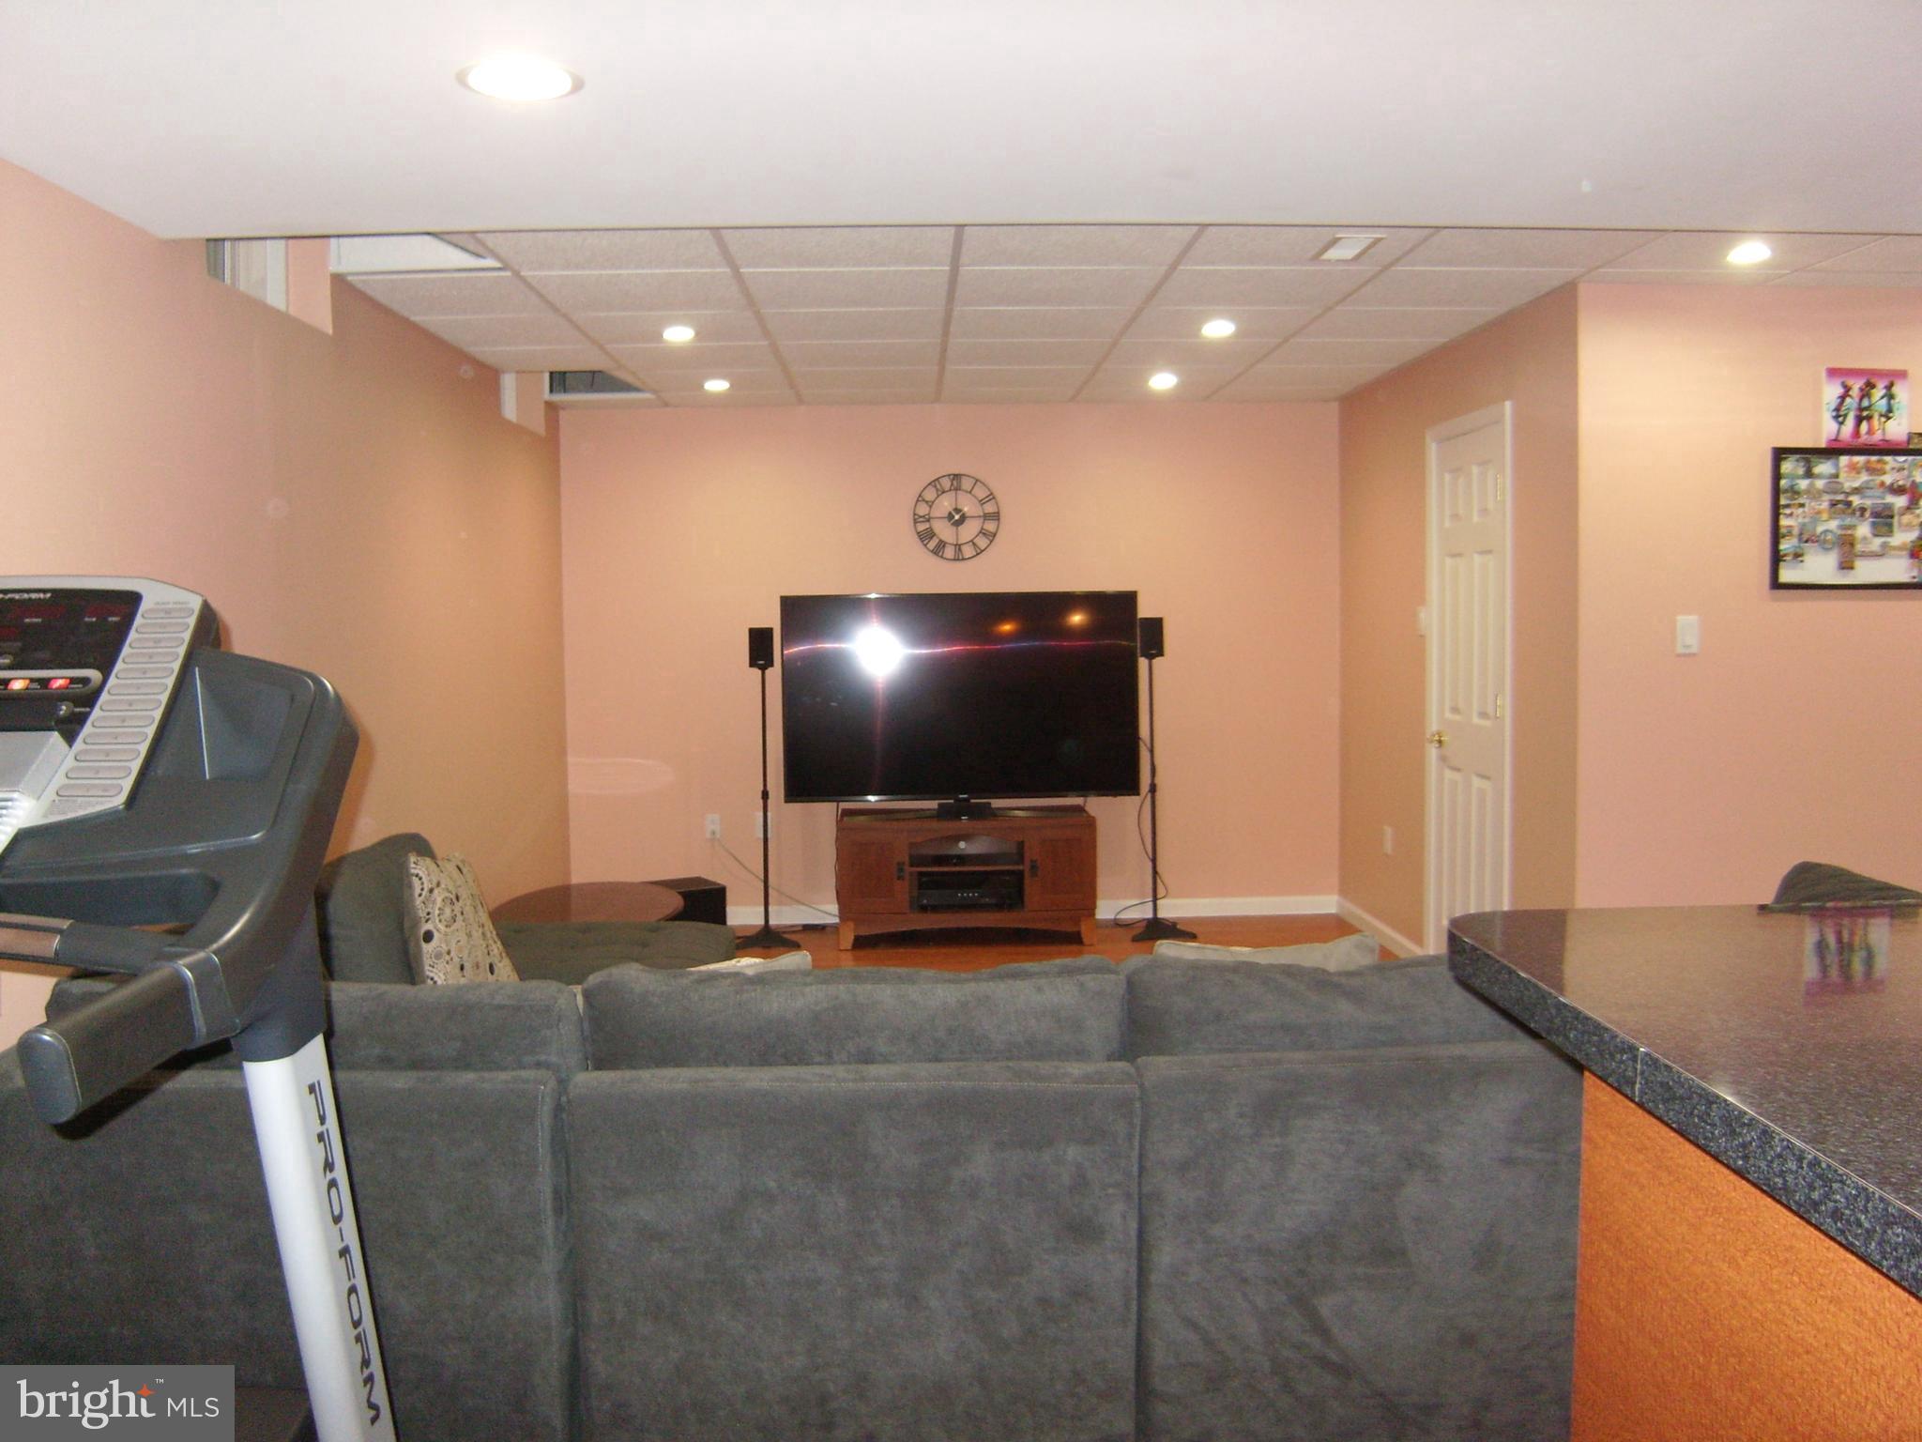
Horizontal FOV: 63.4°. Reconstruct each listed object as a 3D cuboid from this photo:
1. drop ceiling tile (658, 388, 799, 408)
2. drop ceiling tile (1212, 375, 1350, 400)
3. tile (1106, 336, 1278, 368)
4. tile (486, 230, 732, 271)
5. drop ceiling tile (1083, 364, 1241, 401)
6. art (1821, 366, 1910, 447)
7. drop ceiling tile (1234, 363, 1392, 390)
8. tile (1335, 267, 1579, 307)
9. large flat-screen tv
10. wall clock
[{"bbox_3d":[-1.012,-1.442,6.945,0.605,0.020,0.500,-1,4,-2],"label":"drop ceiling tile"},{"bbox_3d":[1.407,-1.458,6.895,0.585,0.020,0.375,-1,4,-2],"label":"drop ceiling tile"},{"bbox_3d":[0.845,-1.387,5.841,0.605,0.020,0.605,-1,4,-2],"label":"tile"},{"bbox_3d":[-0.911,-1.222,3.979,0.600,0.020,0.600,-1,4,-2],"label":"tile"},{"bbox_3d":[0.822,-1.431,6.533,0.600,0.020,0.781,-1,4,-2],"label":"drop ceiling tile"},{"bbox_3d":[2.680,-0.927,4.605,0.240,0.235,0.025,-1,4,-2],"label":"art"},{"bbox_3d":[1.427,-1.431,6.465,0.600,0.020,0.598,-1,4,-2],"label":"drop ceiling tile"},{"bbox_3d":[1.470,-1.294,4.652,0.605,0.020,0.605,-1,4,-2],"label":"tile"},{"bbox_3d":[0.001,-0.103,6.860,1.565,0.920,0.070,-1,4,-2],"label":"large flat-screen tv"},{"bbox_3d":[-0.021,-0.936,7.137,0.400,0.400,0.030,-1,4,-2],"label":"wall clock"}]

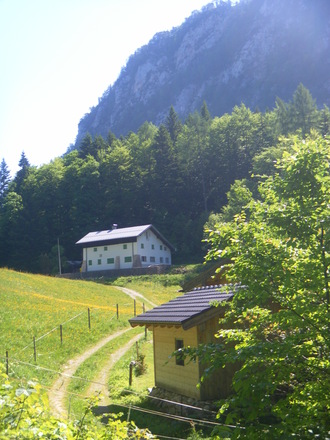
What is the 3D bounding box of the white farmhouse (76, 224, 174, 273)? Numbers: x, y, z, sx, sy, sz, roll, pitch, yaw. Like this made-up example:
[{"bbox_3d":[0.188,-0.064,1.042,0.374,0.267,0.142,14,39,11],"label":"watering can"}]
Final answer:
[{"bbox_3d":[-8.320,5.970,135.170,17.260,9.260,11.730,-8,-10,38],"label":"white farmhouse"}]

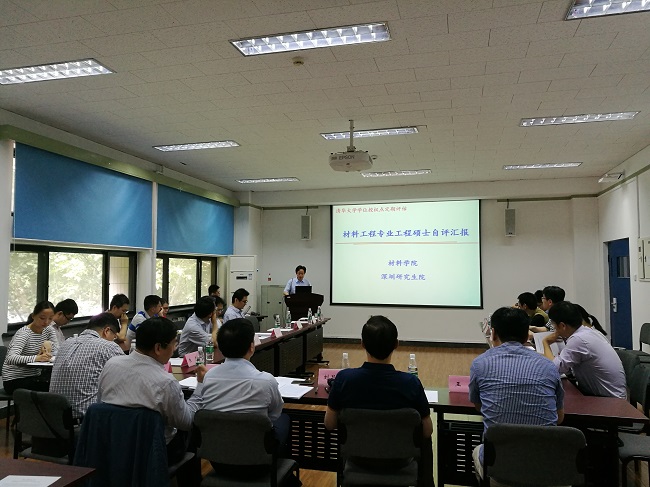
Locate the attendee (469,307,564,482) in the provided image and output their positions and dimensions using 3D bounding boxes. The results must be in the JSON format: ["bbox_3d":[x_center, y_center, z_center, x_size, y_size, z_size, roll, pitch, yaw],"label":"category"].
[{"bbox_3d":[0.950,0.985,2.592,0.480,1.310,0.720,-1,-4,11],"label":"attendee"}]

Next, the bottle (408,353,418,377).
[{"bbox_3d":[0.504,0.746,2.905,0.064,0.220,0.064,-1,-3,14],"label":"bottle"}]

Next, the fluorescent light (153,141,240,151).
[{"bbox_3d":[-1.766,-1.352,7.012,1.200,0.080,0.300,-1,-4,14],"label":"fluorescent light"}]

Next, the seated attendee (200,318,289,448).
[{"bbox_3d":[-0.408,0.988,2.726,0.520,1.220,0.720,-1,-4,17],"label":"seated attendee"}]

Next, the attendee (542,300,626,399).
[{"bbox_3d":[1.714,1.032,3.284,0.700,1.300,0.500,-3,-4,38],"label":"attendee"}]

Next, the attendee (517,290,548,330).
[{"bbox_3d":[1.954,1.093,4.720,0.750,1.230,0.500,-2,-4,25],"label":"attendee"}]

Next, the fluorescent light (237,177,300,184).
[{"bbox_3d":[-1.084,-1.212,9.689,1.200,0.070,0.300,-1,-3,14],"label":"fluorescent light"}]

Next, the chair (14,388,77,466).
[{"bbox_3d":[-1.486,1.262,3.080,0.510,0.820,0.560,-1,-4,22],"label":"chair"}]

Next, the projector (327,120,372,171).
[{"bbox_3d":[0.318,-1.158,5.902,0.475,0.540,0.345,-1,-3,14],"label":"projector"}]

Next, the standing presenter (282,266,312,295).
[{"bbox_3d":[-0.498,1.224,9.250,0.520,1.650,0.400,0,-4,6],"label":"standing presenter"}]

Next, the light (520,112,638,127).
[{"bbox_3d":[2.888,-1.430,5.798,1.200,0.080,0.300,-1,-4,14],"label":"light"}]

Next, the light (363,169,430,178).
[{"bbox_3d":[1.257,-1.237,8.924,1.200,0.080,0.300,-1,-4,14],"label":"light"}]

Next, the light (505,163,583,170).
[{"bbox_3d":[3.566,-1.274,8.350,1.200,0.080,0.300,-1,-4,14],"label":"light"}]

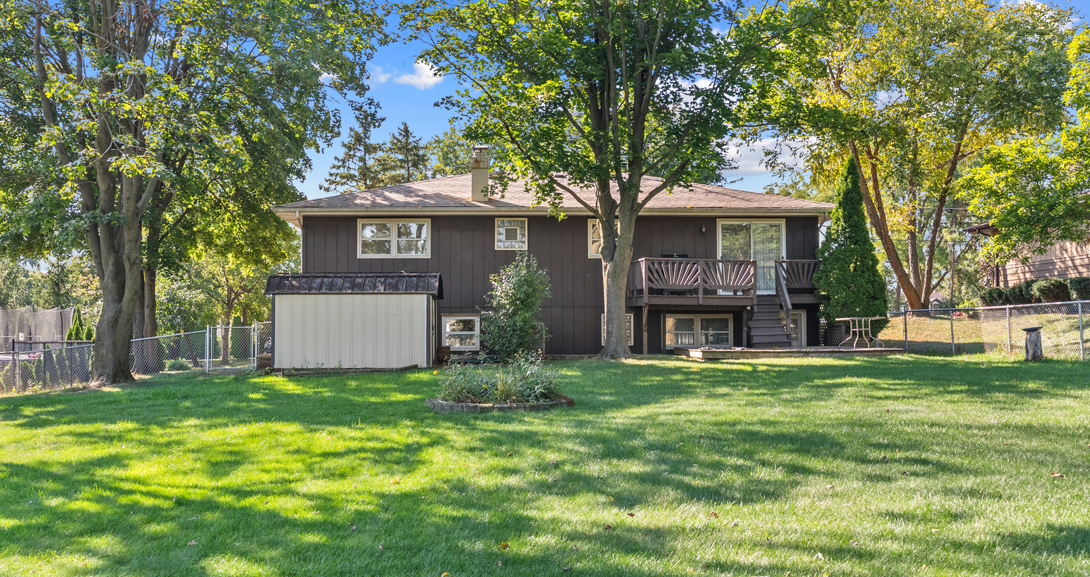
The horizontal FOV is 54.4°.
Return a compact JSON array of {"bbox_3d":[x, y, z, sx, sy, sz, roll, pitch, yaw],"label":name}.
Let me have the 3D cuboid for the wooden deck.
[{"bbox_3d":[6.050,1.644,27.250,5.400,0.210,3.000,0,-2,-3],"label":"wooden deck"}]

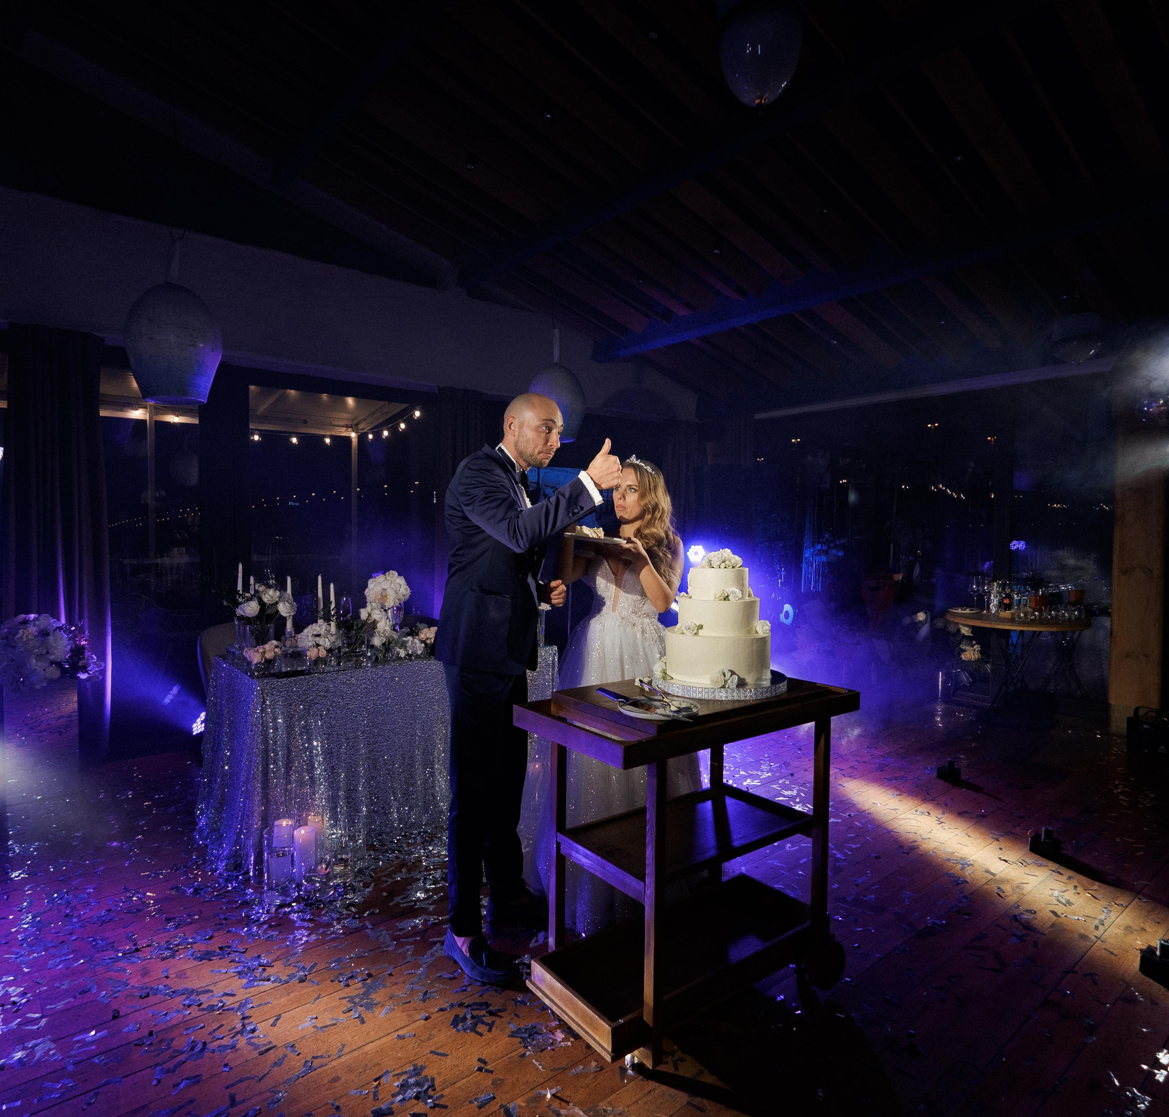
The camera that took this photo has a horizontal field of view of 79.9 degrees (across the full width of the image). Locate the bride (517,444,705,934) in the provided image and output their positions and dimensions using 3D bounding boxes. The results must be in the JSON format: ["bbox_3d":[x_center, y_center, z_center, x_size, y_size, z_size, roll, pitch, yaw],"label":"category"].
[{"bbox_3d":[0.115,0.438,2.568,0.700,1.610,0.700,1,1,22],"label":"bride"}]

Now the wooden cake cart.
[{"bbox_3d":[0.331,0.828,2.113,0.985,0.850,0.485,0,1,-37],"label":"wooden cake cart"}]

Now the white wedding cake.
[{"bbox_3d":[0.418,0.173,2.203,0.340,0.415,0.340,1,1,0],"label":"white wedding cake"}]

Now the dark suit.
[{"bbox_3d":[-0.195,0.426,2.208,0.500,1.550,0.510,1,1,14],"label":"dark suit"}]

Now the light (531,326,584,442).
[{"bbox_3d":[-0.182,-1.210,4.880,0.400,0.800,0.400,1,1,0],"label":"light"}]

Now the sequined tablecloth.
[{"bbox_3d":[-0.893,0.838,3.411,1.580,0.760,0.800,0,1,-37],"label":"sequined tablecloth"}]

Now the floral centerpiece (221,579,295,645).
[{"bbox_3d":[-1.483,0.281,3.175,0.310,0.350,0.290,0,1,-37],"label":"floral centerpiece"}]

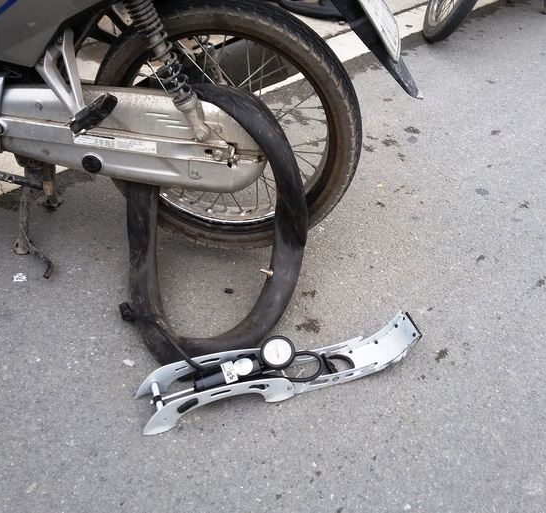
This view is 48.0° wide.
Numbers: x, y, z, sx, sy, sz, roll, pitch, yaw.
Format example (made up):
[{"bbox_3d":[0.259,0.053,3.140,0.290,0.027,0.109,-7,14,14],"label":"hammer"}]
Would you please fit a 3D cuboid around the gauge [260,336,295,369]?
[{"bbox_3d":[0.010,0.178,1.125,0.062,0.030,0.062,-5,58,3],"label":"gauge"}]

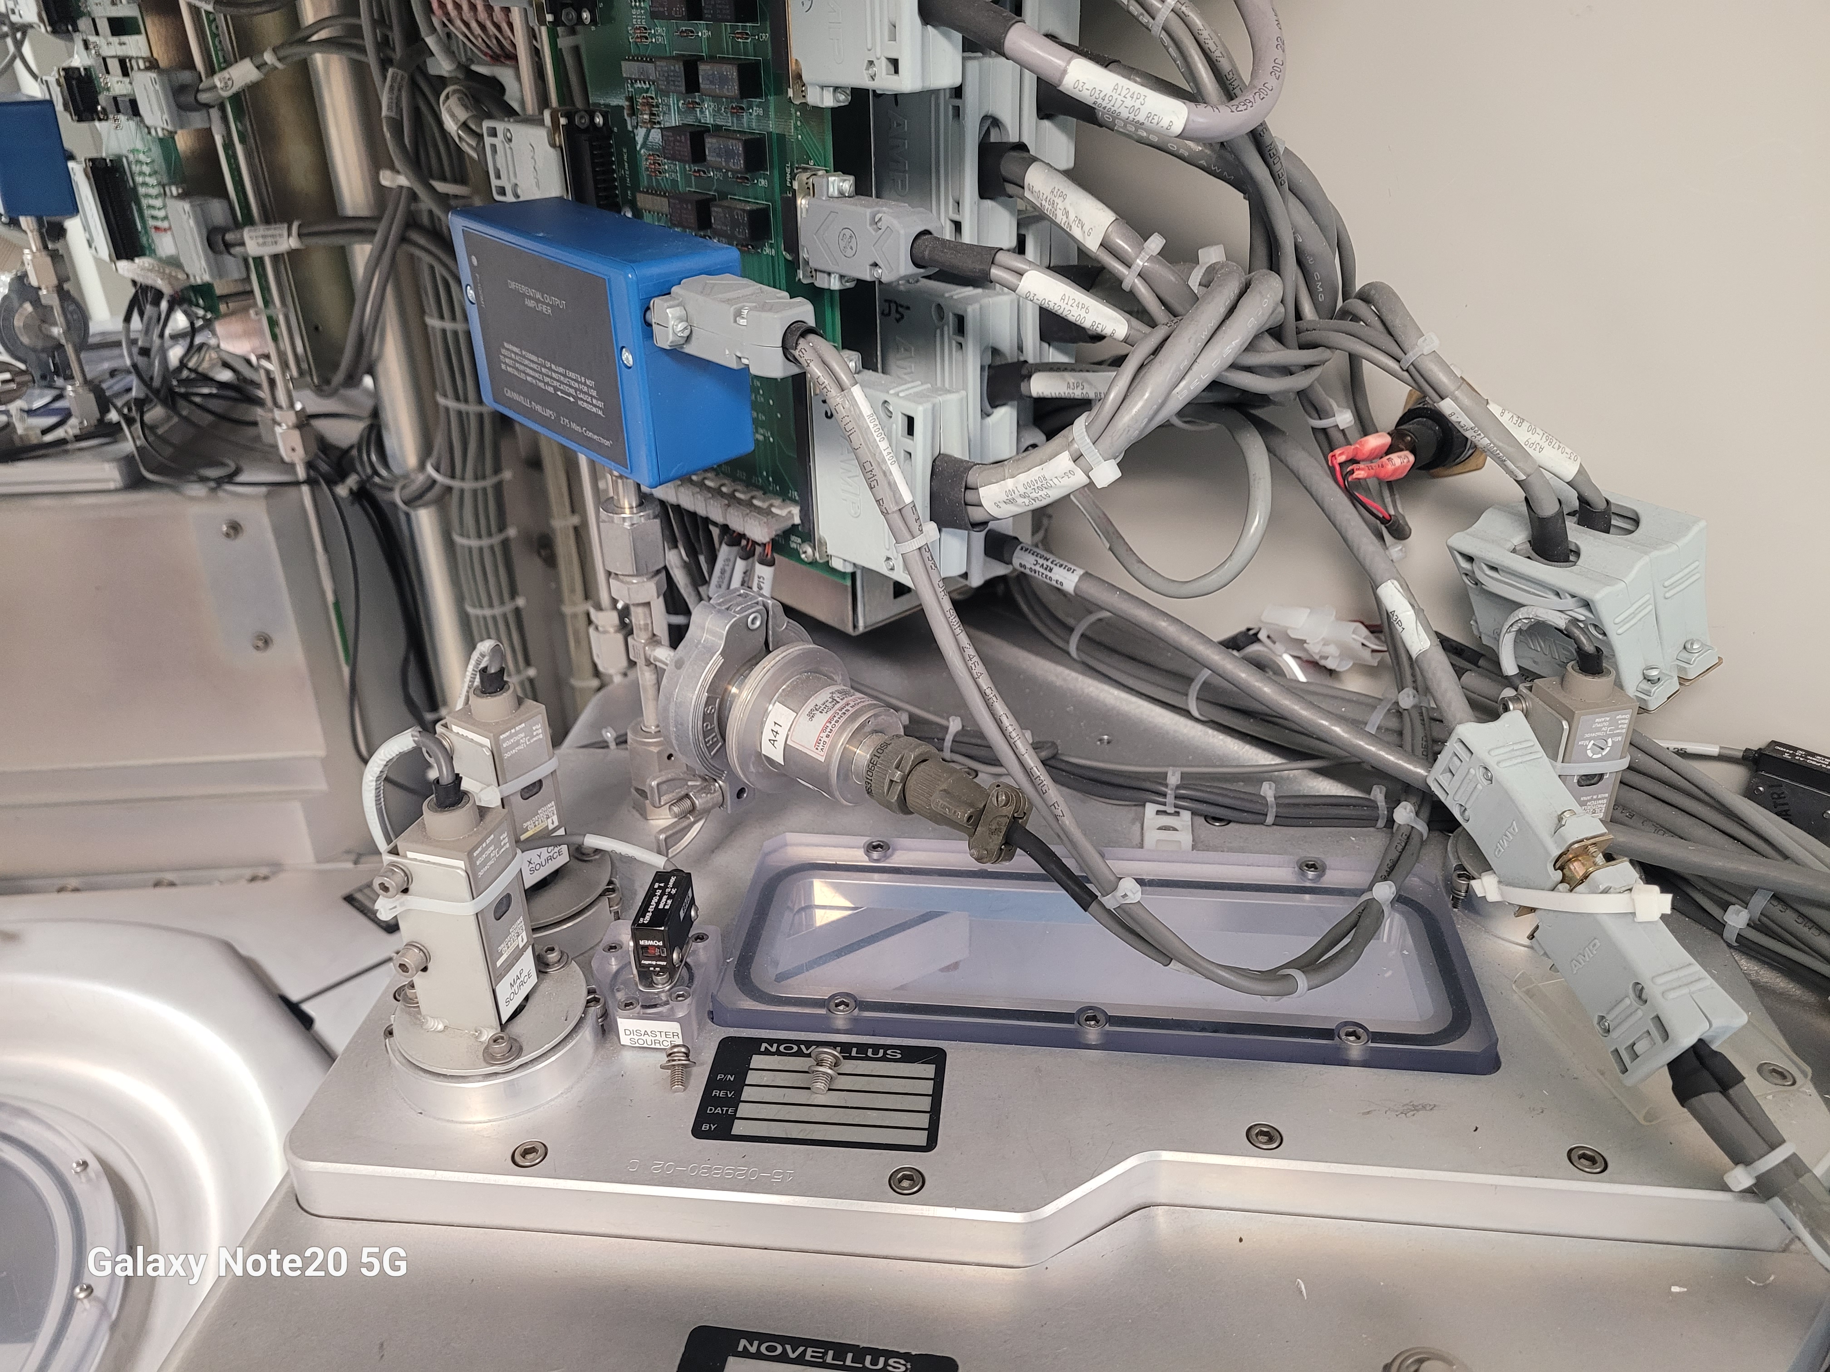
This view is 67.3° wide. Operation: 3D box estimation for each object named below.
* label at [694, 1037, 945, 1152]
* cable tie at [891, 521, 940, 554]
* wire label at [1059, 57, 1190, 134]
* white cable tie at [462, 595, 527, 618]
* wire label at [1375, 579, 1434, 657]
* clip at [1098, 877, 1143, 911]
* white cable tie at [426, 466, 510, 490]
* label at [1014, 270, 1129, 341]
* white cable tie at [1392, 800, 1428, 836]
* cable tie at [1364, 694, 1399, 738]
[{"bbox_3d":[-0.025,0.110,0.372,0.064,0.001,0.037,2,31,5],"label":"label"},{"bbox_3d":[0.000,-0.045,0.412,0.015,0.004,0.009,-25,29,3],"label":"cable tie"},{"bbox_3d":[0.053,-0.149,0.348,0.033,0.009,0.007,22,40,11],"label":"wire label"},{"bbox_3d":[-0.217,-0.043,0.710,0.034,0.006,0.027,2,31,5],"label":"white cable tie"},{"bbox_3d":[0.143,-0.020,0.402,0.007,0.009,0.024,8,49,-46],"label":"wire label"},{"bbox_3d":[0.065,0.066,0.438,0.016,0.007,0.013,-38,14,1],"label":"clip"},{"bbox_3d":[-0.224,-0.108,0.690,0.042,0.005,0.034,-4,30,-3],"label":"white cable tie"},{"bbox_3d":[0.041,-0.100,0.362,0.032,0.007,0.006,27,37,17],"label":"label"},{"bbox_3d":[0.171,0.045,0.473,0.015,0.013,0.007,16,61,20],"label":"white cable tie"},{"bbox_3d":[0.189,0.011,0.552,0.005,0.026,0.024,26,8,39],"label":"cable tie"}]

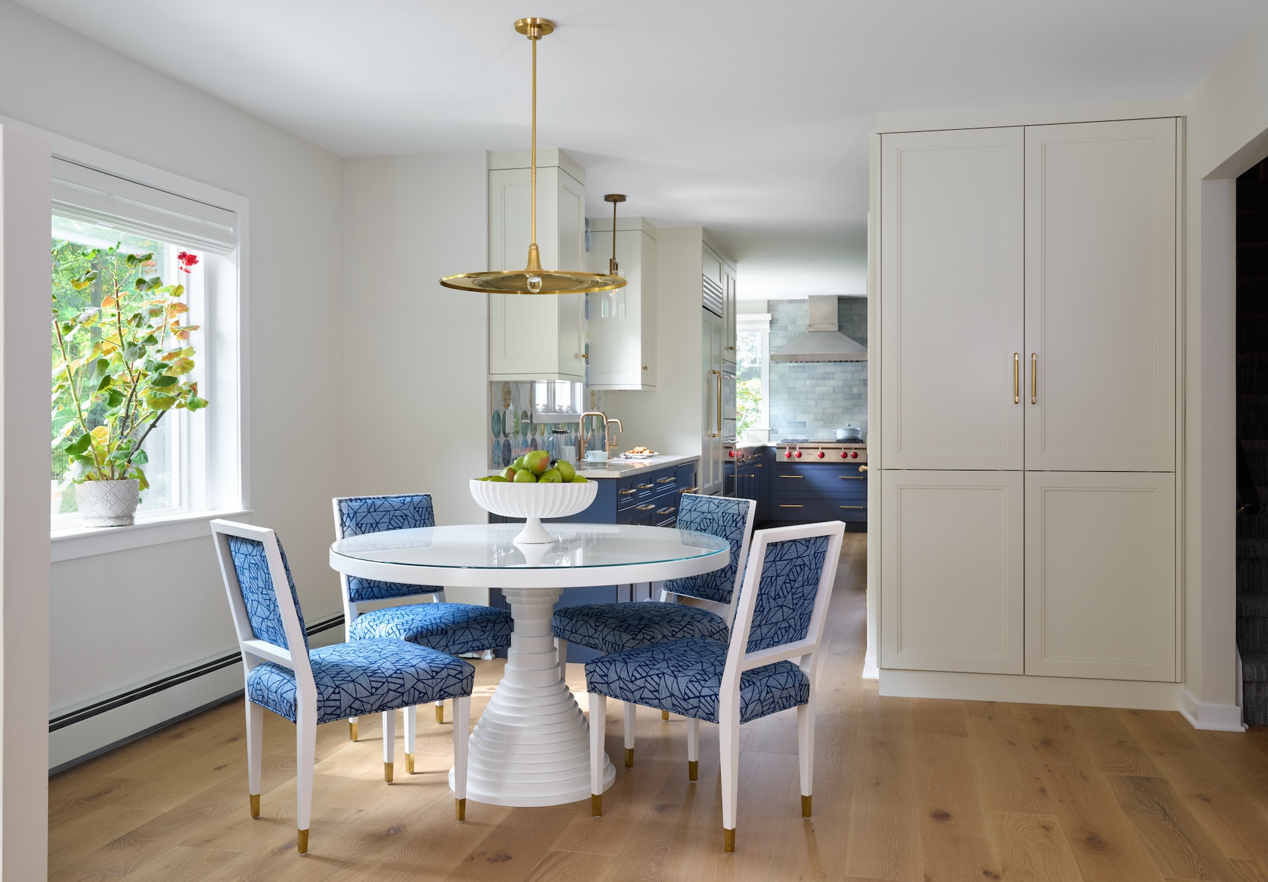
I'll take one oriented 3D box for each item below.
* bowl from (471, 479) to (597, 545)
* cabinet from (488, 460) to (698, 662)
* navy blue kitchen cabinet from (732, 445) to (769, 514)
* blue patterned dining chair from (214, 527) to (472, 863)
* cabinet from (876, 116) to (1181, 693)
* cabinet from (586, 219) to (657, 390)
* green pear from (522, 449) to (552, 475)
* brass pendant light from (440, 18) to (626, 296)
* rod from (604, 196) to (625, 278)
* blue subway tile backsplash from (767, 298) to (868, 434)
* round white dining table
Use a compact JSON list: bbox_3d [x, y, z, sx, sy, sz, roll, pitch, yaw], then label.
[{"bbox_3d":[-0.329,0.232,3.630,0.425,0.205,0.425,0,1,0],"label":"bowl"},{"bbox_3d":[-0.147,0.598,6.454,0.640,0.880,2.200,0,1,13],"label":"cabinet"},{"bbox_3d":[0.798,0.528,10.481,0.660,0.890,2.350,0,1,13],"label":"navy blue kitchen cabinet"},{"bbox_3d":[-0.869,0.677,3.251,0.609,0.885,0.500,-1,1,-40],"label":"blue patterned dining chair"},{"bbox_3d":[1.650,-0.116,4.741,1.180,2.380,0.500,0,1,13],"label":"cabinet"},{"bbox_3d":[-0.078,-0.891,7.370,0.368,1.105,0.470,0,1,13],"label":"cabinet"},{"bbox_3d":[-0.318,0.069,3.599,0.088,0.078,0.078,-40,-9,9],"label":"green pear"},{"bbox_3d":[-0.327,-0.924,3.610,0.610,0.875,0.610,0,1,0],"label":"brass pendant light"},{"bbox_3d":[-0.111,-1.187,6.418,0.120,0.477,0.120,0,1,0],"label":"rod"},{"bbox_3d":[2.003,-0.760,11.700,1.220,1.500,0.040,0,1,13],"label":"blue subway tile backsplash"},{"bbox_3d":[-0.336,0.715,3.600,1.300,0.768,1.300,0,1,0],"label":"round white dining table"}]

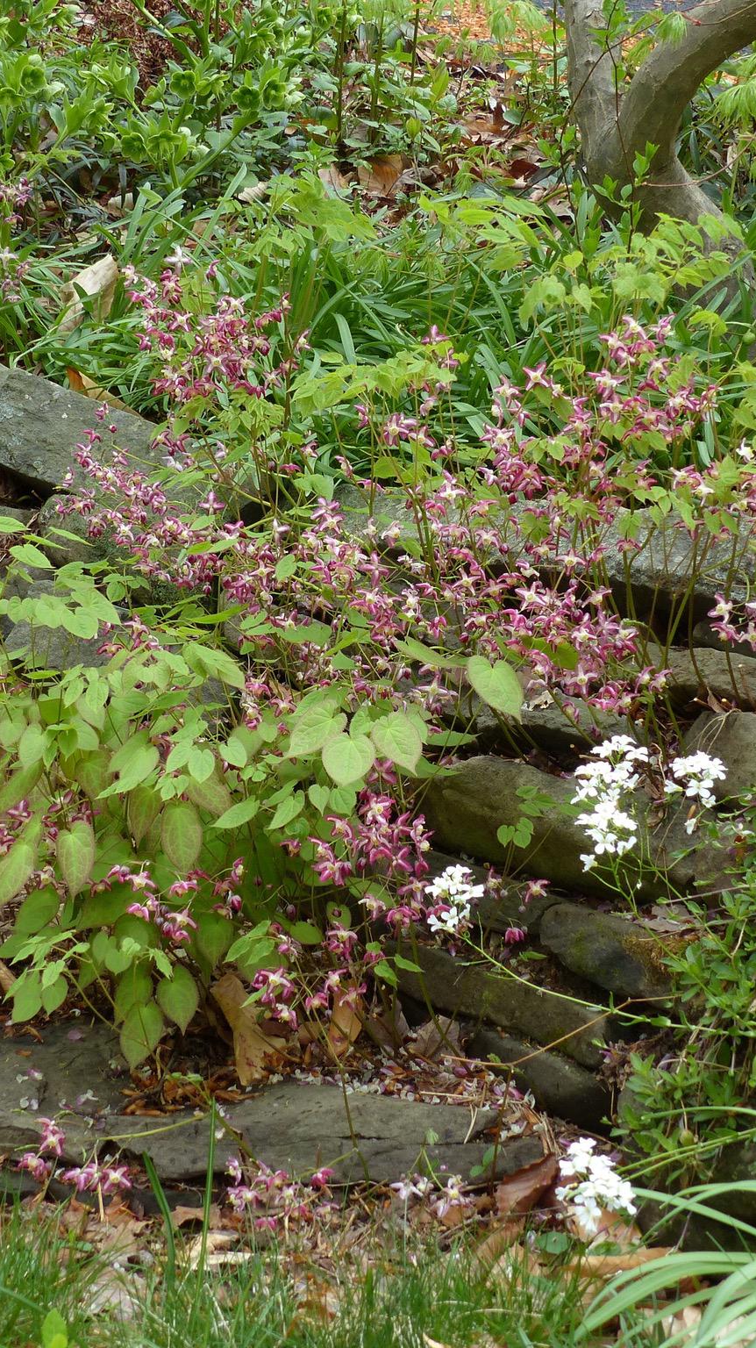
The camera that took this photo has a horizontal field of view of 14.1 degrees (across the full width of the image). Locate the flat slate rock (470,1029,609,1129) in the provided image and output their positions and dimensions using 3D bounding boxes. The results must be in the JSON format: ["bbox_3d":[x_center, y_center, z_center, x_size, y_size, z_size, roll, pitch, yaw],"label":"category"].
[{"bbox_3d":[0.139,0.330,2.534,0.129,0.051,0.098,17,28,37],"label":"flat slate rock"}]

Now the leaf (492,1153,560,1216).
[{"bbox_3d":[0.117,0.401,2.410,0.051,0.043,0.036,-8,23,-18],"label":"leaf"}]

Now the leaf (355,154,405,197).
[{"bbox_3d":[0.003,-0.682,4.200,0.070,0.025,0.060,0,60,0],"label":"leaf"}]

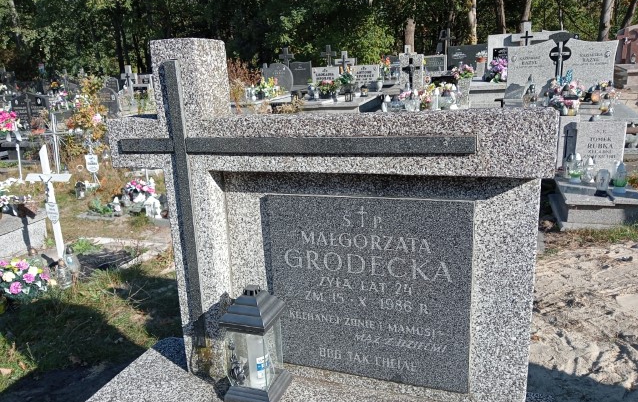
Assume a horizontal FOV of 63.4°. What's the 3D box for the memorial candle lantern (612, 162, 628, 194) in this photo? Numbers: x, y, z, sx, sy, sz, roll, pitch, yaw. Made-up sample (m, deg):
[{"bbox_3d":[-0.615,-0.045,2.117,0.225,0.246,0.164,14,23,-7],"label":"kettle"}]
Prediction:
[{"bbox_3d":[2.183,-0.171,3.733,0.097,0.234,0.097,2,16,20],"label":"memorial candle lantern"}]

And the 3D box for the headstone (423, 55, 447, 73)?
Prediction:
[{"bbox_3d":[2.790,-3.256,12.346,0.515,0.404,0.100,2,15,19],"label":"headstone"}]

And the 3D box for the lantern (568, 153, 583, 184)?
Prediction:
[{"bbox_3d":[2.045,-0.258,4.093,0.090,0.228,0.090,2,16,20],"label":"lantern"}]

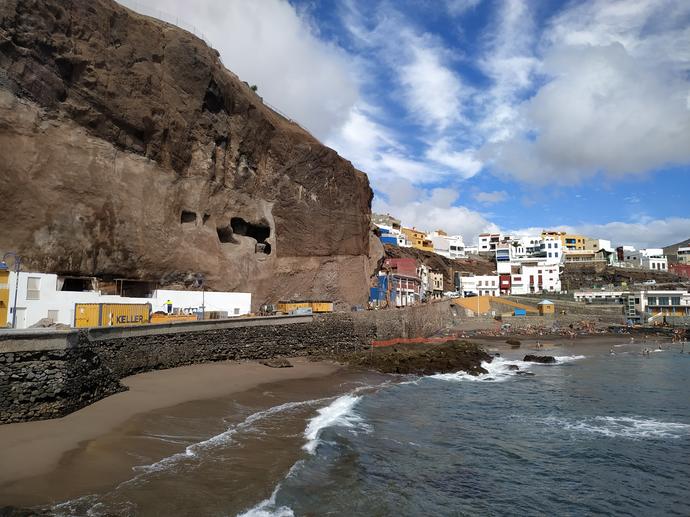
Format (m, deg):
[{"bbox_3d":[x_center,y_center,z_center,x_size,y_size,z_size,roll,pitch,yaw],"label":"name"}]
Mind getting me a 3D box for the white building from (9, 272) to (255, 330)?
[{"bbox_3d":[-28.723,6.376,69.885,7.000,5.705,46.150,-2,-6,19],"label":"white building"}]

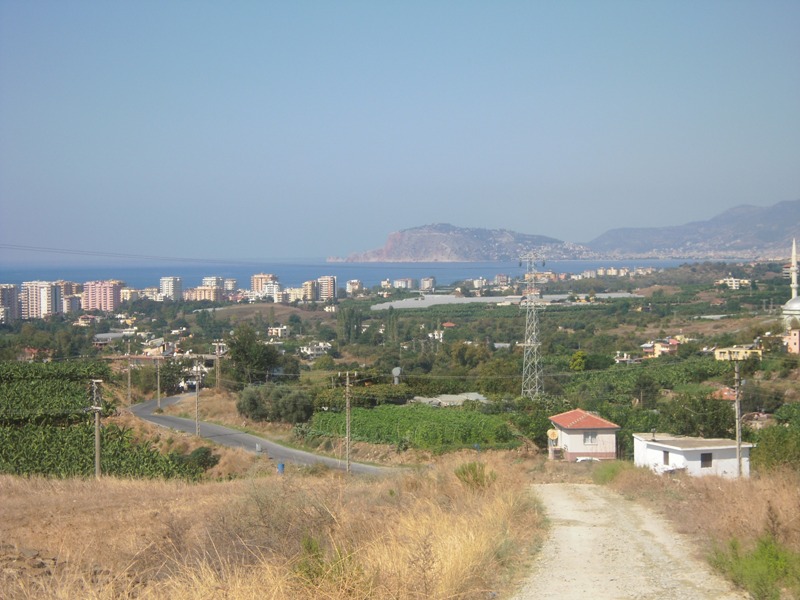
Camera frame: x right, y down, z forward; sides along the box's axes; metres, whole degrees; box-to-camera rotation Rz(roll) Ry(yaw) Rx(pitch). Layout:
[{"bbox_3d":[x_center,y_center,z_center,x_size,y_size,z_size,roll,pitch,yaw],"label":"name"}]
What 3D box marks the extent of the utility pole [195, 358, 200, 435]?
[{"bbox_3d":[-23.329,11.283,216.120,0.500,9.070,0.400,-1,2,0],"label":"utility pole"}]

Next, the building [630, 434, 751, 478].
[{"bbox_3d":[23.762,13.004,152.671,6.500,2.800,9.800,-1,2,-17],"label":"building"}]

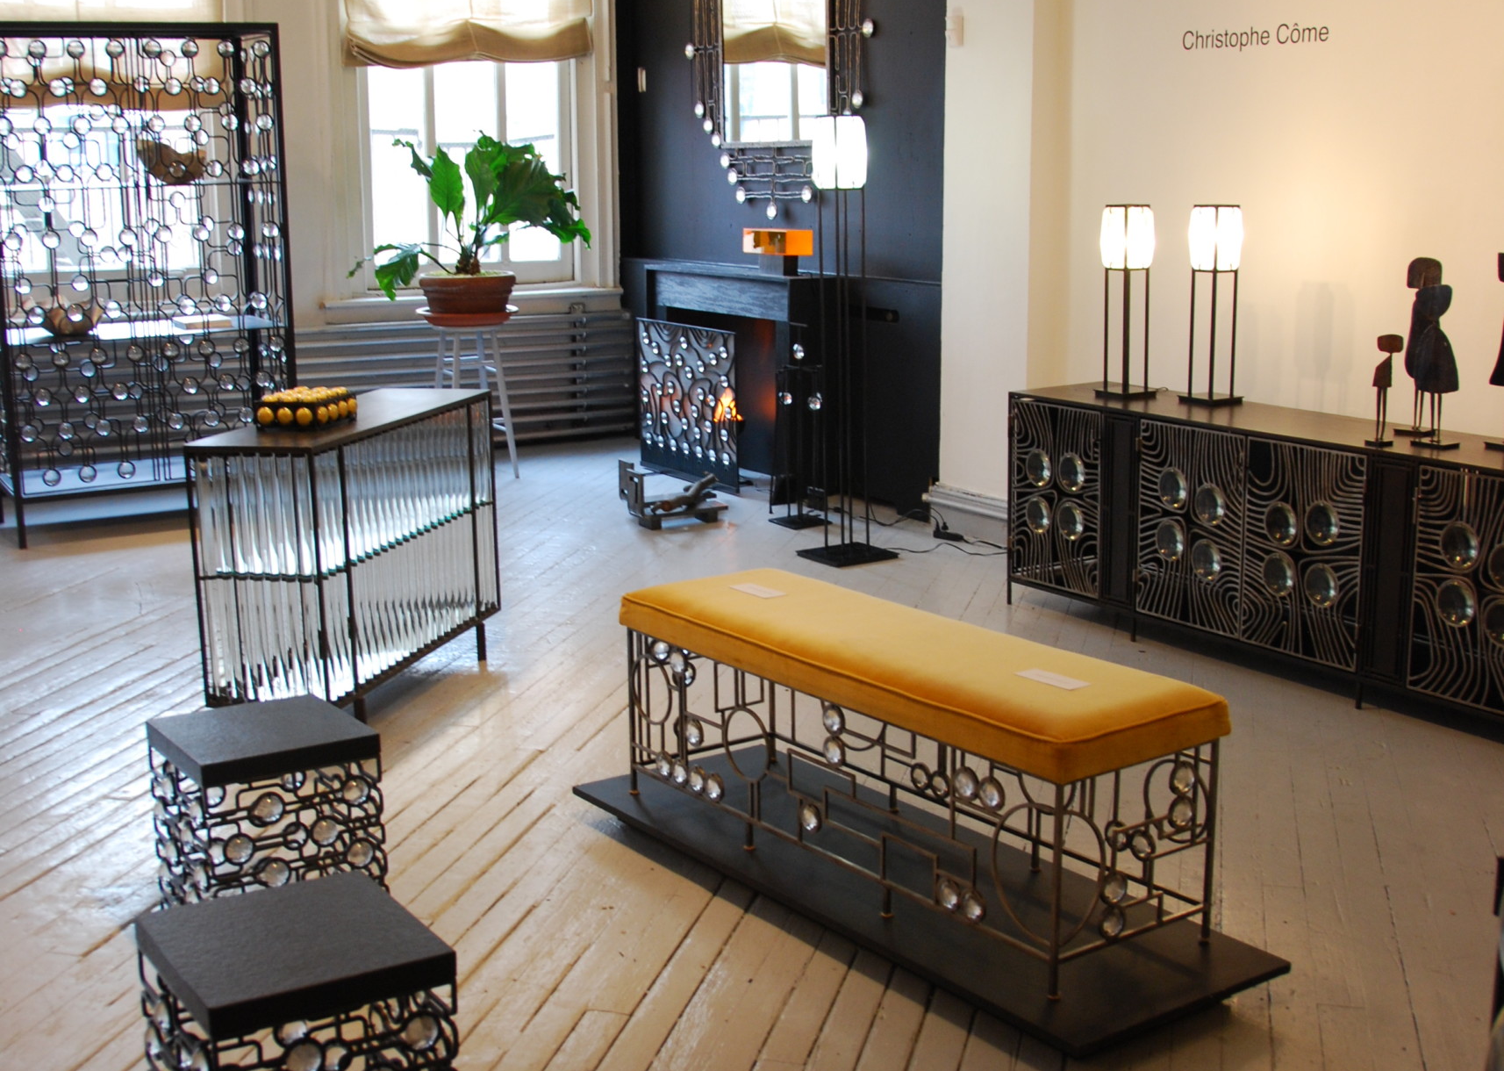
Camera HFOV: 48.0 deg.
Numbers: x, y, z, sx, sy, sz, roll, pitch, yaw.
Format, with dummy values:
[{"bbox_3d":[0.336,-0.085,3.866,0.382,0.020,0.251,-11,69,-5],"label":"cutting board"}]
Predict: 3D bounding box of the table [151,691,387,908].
[{"bbox_3d":[-0.939,0.564,3.276,0.338,0.392,0.338,-9,15,-34],"label":"table"}]

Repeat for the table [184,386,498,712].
[{"bbox_3d":[-1.083,0.062,4.682,0.346,0.790,1.081,3,12,14],"label":"table"}]

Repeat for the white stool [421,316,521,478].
[{"bbox_3d":[-1.352,-0.660,8.199,0.385,0.746,0.385,-7,14,-29],"label":"white stool"}]

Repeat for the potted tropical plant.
[{"bbox_3d":[-1.321,-1.460,8.029,1.090,0.889,0.880,-2,12,-8],"label":"potted tropical plant"}]

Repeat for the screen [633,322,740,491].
[{"bbox_3d":[-0.259,-0.639,8.084,0.200,0.733,0.938,-8,14,-32],"label":"screen"}]

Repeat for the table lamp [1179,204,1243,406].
[{"bbox_3d":[1.425,-0.712,5.227,0.138,0.604,0.138,-9,14,-34],"label":"table lamp"}]

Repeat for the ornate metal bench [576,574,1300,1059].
[{"bbox_3d":[0.265,0.468,3.291,0.531,0.551,1.483,-9,15,-36],"label":"ornate metal bench"}]

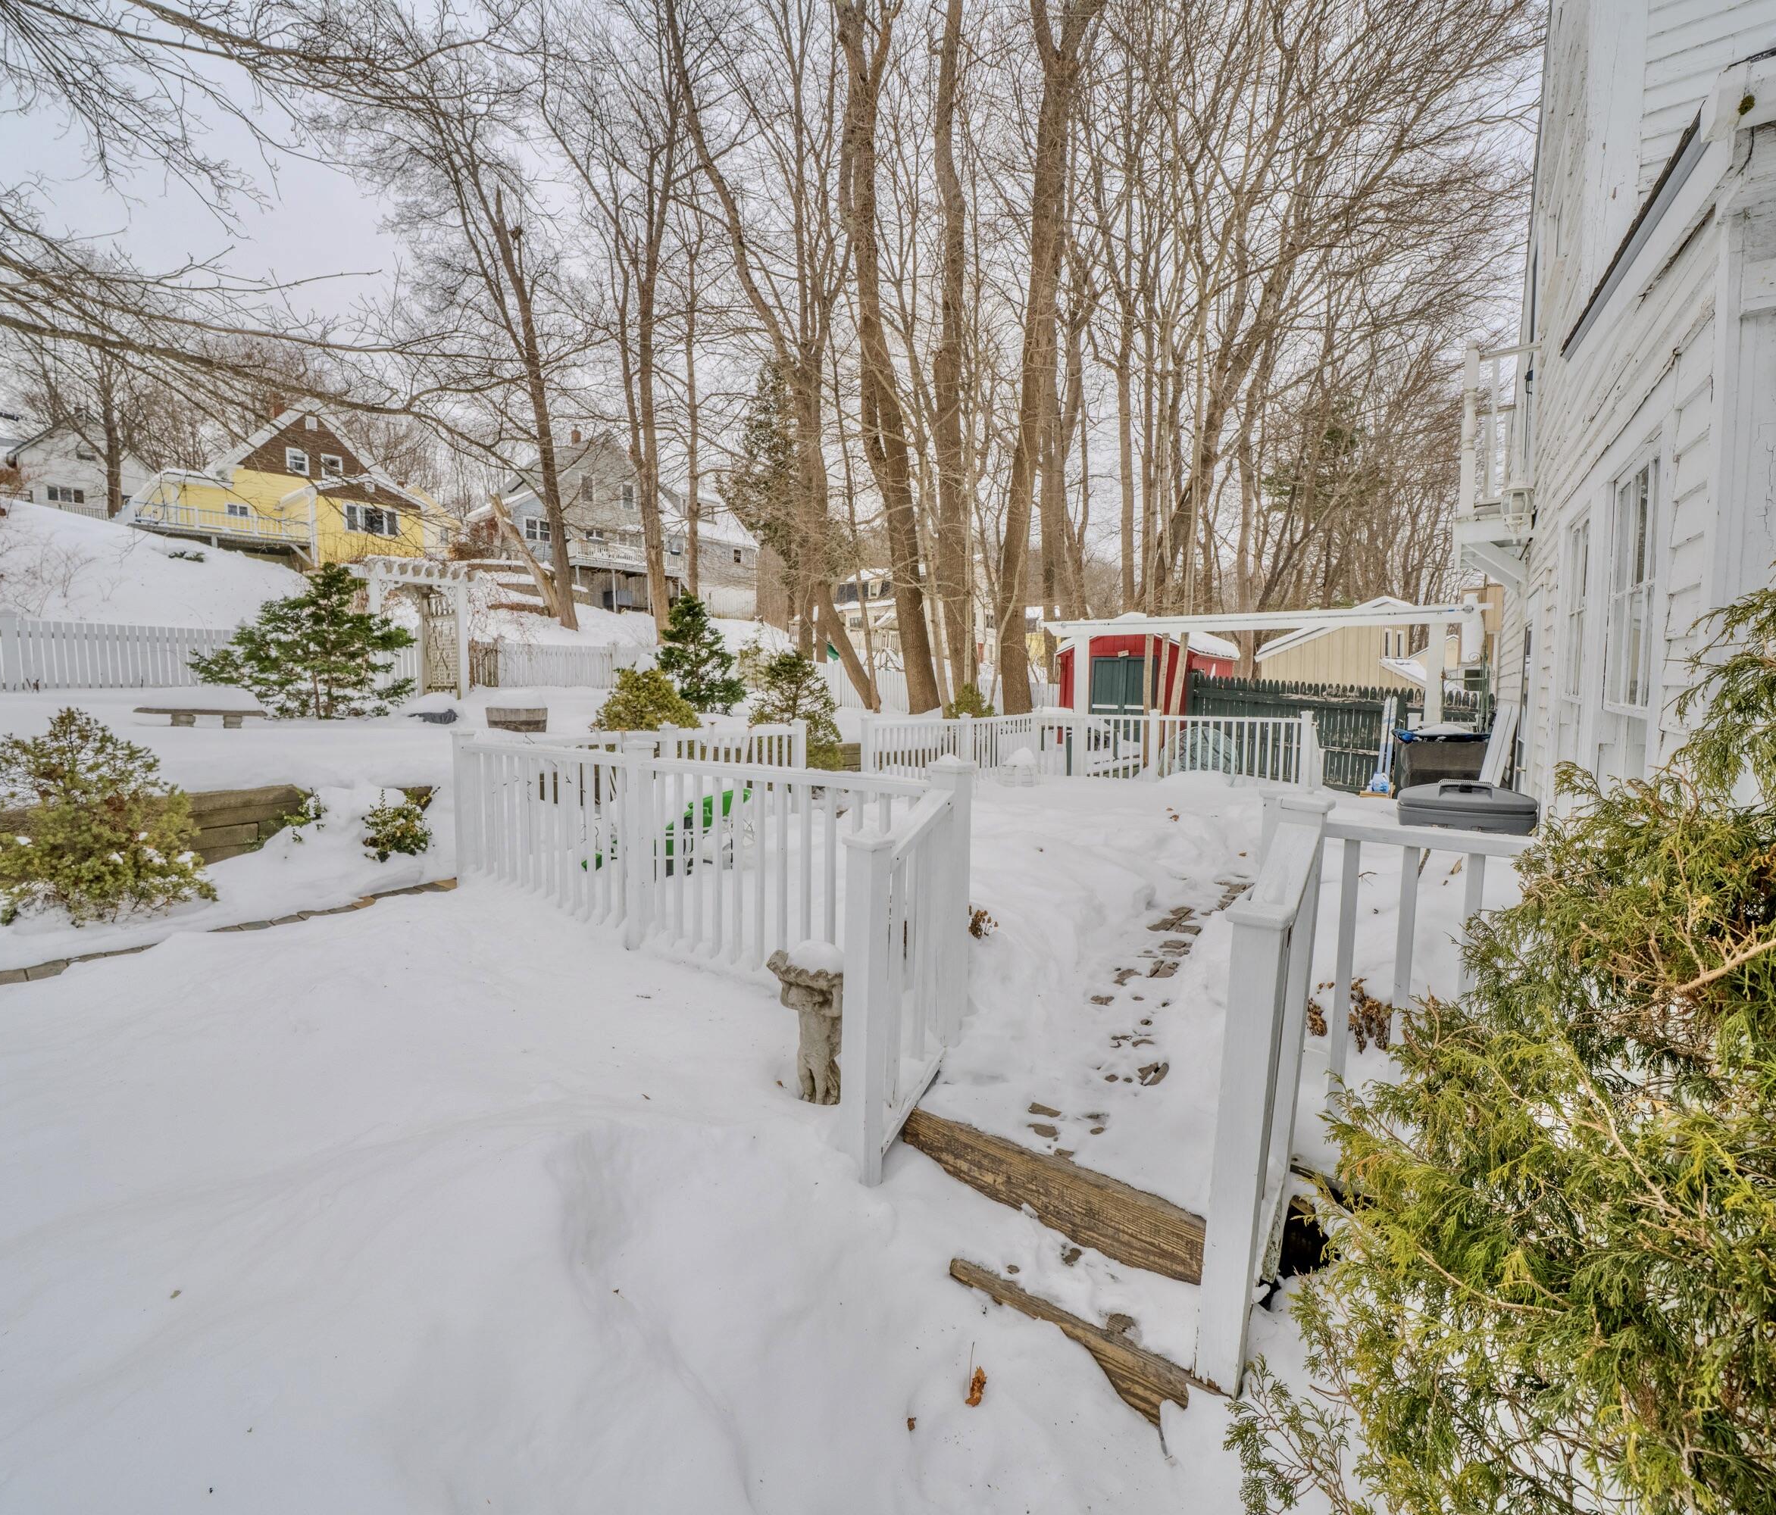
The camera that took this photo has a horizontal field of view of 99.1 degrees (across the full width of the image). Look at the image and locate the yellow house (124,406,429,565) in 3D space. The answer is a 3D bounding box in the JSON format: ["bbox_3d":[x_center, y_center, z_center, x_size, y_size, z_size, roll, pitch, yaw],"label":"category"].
[{"bbox_3d":[-30.972,-13.542,39.323,11.440,7.700,9.500,-4,6,-41],"label":"yellow house"}]

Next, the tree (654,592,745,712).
[{"bbox_3d":[-3.195,-1.716,12.803,1.500,2.145,1.500,-2,4,-14],"label":"tree"}]

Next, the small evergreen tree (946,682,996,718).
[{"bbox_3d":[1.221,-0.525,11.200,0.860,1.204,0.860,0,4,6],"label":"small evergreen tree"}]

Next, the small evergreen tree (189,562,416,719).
[{"bbox_3d":[-6.954,-1.376,8.916,2.200,1.880,2.200,-4,6,-37],"label":"small evergreen tree"}]

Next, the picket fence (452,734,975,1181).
[{"bbox_3d":[-1.433,0.550,3.631,3.850,1.290,0.620,3,6,36],"label":"picket fence"}]

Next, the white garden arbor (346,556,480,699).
[{"bbox_3d":[-7.717,-1.902,12.111,1.200,2.300,1.750,4,6,40],"label":"white garden arbor"}]

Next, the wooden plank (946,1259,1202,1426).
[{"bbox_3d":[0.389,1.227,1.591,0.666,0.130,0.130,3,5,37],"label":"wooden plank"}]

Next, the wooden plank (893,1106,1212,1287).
[{"bbox_3d":[0.462,1.068,1.891,0.926,0.140,0.130,3,5,37],"label":"wooden plank"}]

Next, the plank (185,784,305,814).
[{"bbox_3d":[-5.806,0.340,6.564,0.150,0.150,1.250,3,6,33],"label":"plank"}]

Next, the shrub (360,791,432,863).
[{"bbox_3d":[-3.540,0.500,5.450,0.460,0.470,0.450,-3,5,-33],"label":"shrub"}]

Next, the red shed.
[{"bbox_3d":[5.440,-1.464,15.719,2.700,2.500,3.300,3,6,36],"label":"red shed"}]

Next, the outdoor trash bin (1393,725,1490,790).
[{"bbox_3d":[4.630,0.177,6.301,0.650,0.796,0.630,3,5,37],"label":"outdoor trash bin"}]

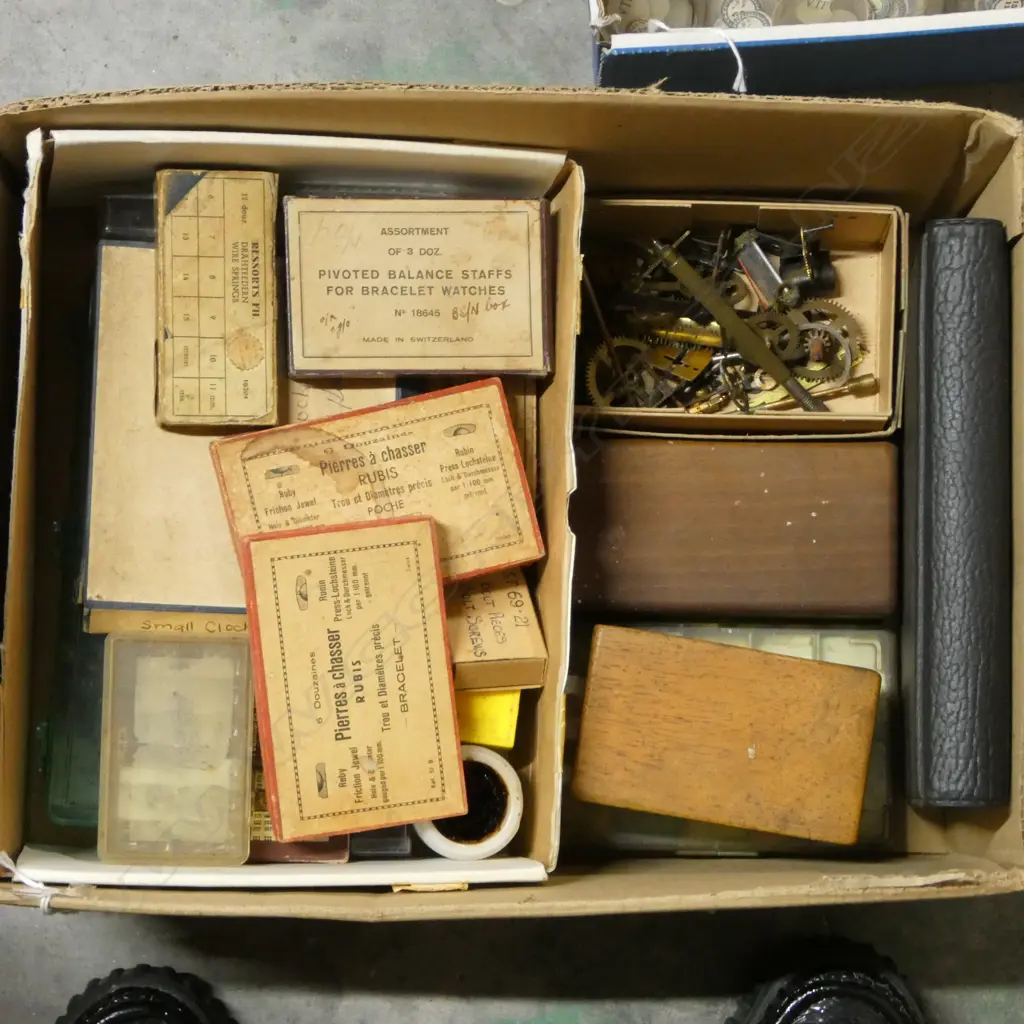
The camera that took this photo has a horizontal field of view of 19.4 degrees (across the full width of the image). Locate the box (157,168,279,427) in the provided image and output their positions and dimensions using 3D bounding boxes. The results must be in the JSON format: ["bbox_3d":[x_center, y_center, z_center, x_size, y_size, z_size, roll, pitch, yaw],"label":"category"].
[{"bbox_3d":[-0.121,-0.087,1.240,0.050,0.020,0.105,0,86,2],"label":"box"}]

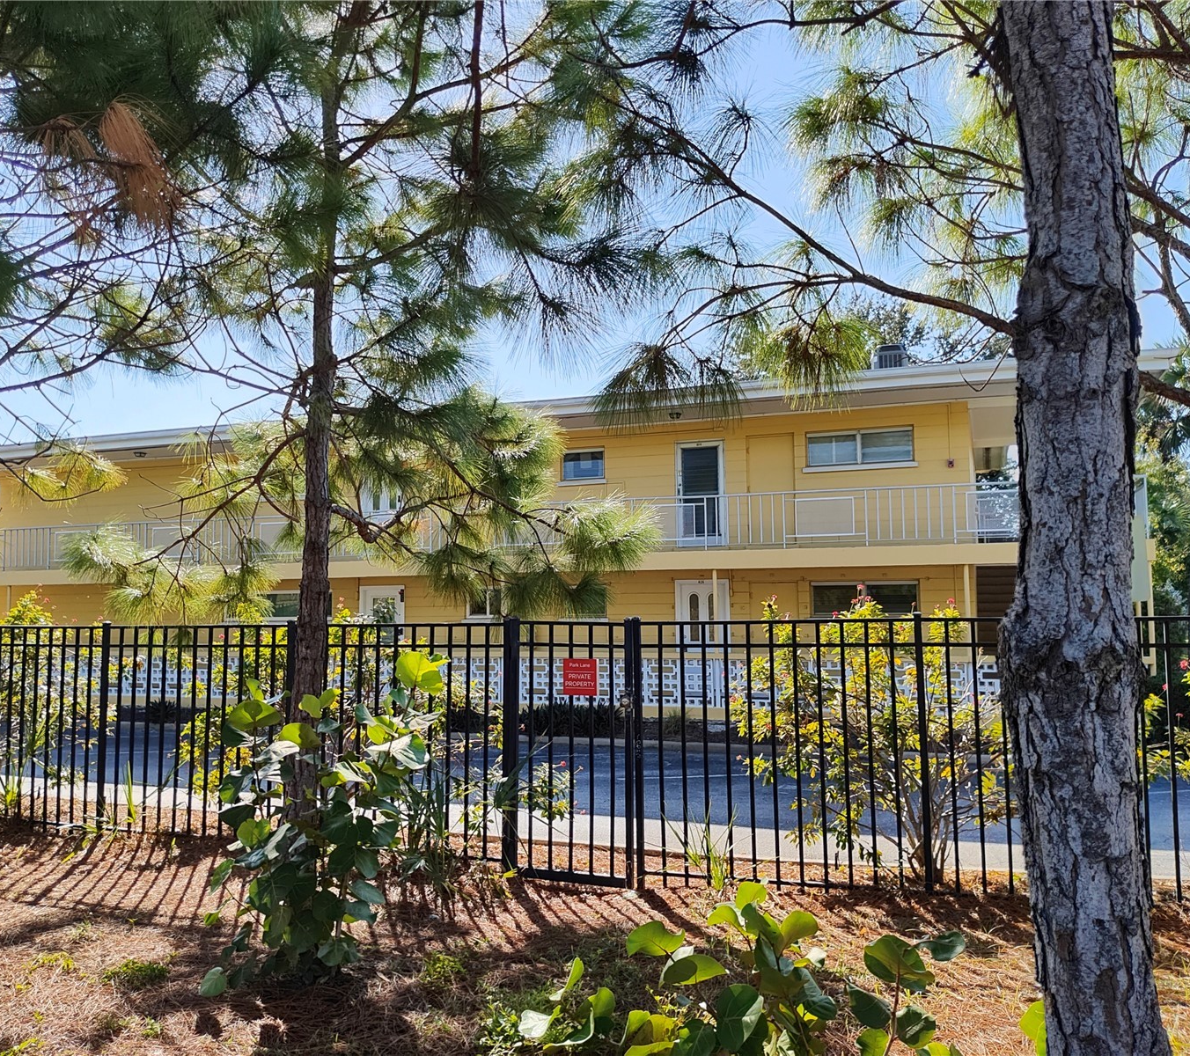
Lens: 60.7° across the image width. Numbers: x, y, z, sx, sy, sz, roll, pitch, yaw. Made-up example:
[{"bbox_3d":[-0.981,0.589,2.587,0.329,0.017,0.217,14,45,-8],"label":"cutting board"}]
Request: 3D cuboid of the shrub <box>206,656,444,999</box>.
[{"bbox_3d":[-1.272,1.359,4.750,1.020,1.420,0.920,0,-4,-15],"label":"shrub"}]

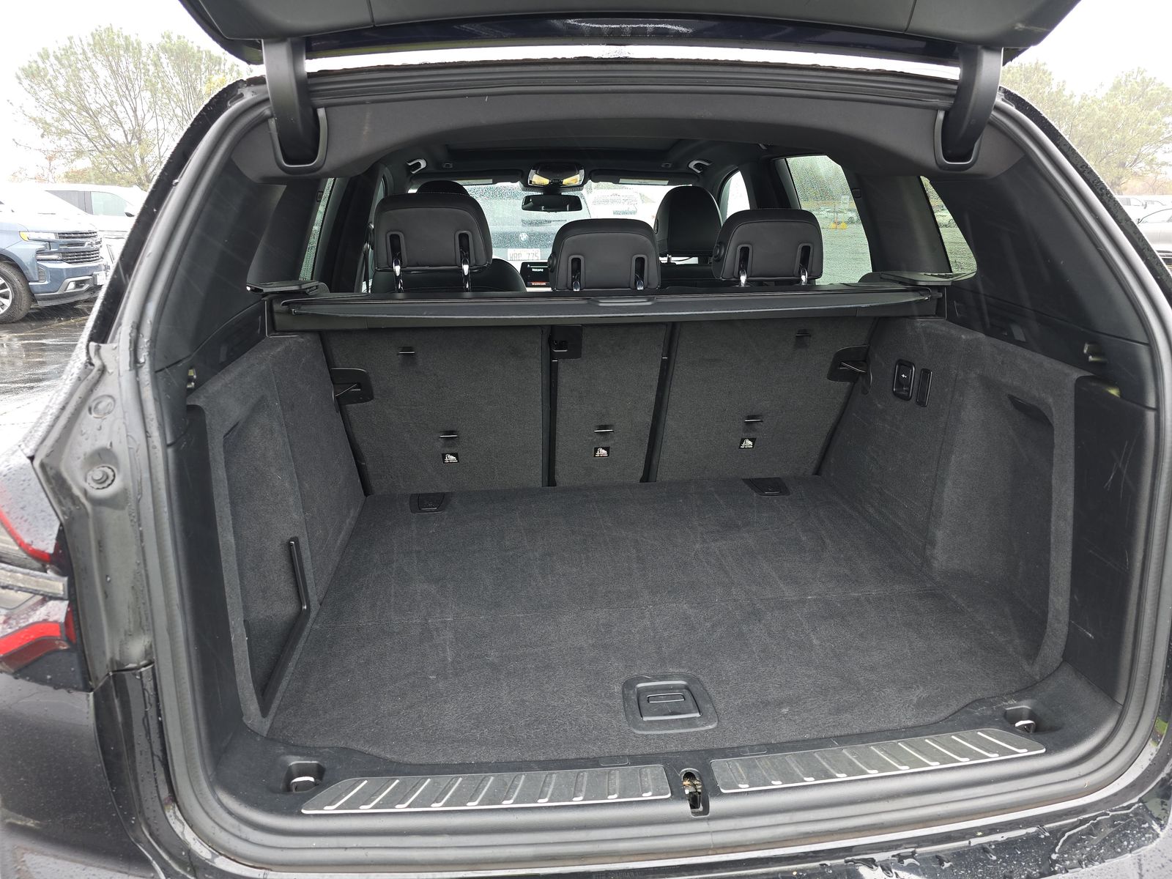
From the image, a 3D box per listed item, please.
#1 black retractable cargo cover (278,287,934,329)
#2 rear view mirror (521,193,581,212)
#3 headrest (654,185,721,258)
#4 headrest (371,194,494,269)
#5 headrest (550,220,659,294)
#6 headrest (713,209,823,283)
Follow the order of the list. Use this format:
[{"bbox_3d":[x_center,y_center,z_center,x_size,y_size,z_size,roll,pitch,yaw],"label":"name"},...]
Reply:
[{"bbox_3d":[0.050,-0.258,1.465,1.204,0.061,0.133,-3,17,-5],"label":"black retractable cargo cover"},{"bbox_3d":[-0.142,-1.008,3.321,0.255,0.076,0.046,1,17,6],"label":"rear view mirror"},{"bbox_3d":[0.339,-0.727,2.599,0.229,0.230,0.133,-3,17,-5],"label":"headrest"},{"bbox_3d":[-0.306,-0.414,1.556,0.228,0.149,0.122,-3,17,-5],"label":"headrest"},{"bbox_3d":[0.038,-0.378,1.603,0.225,0.144,0.122,-3,17,-5],"label":"headrest"},{"bbox_3d":[0.373,-0.406,1.631,0.222,0.146,0.122,-3,17,-5],"label":"headrest"}]

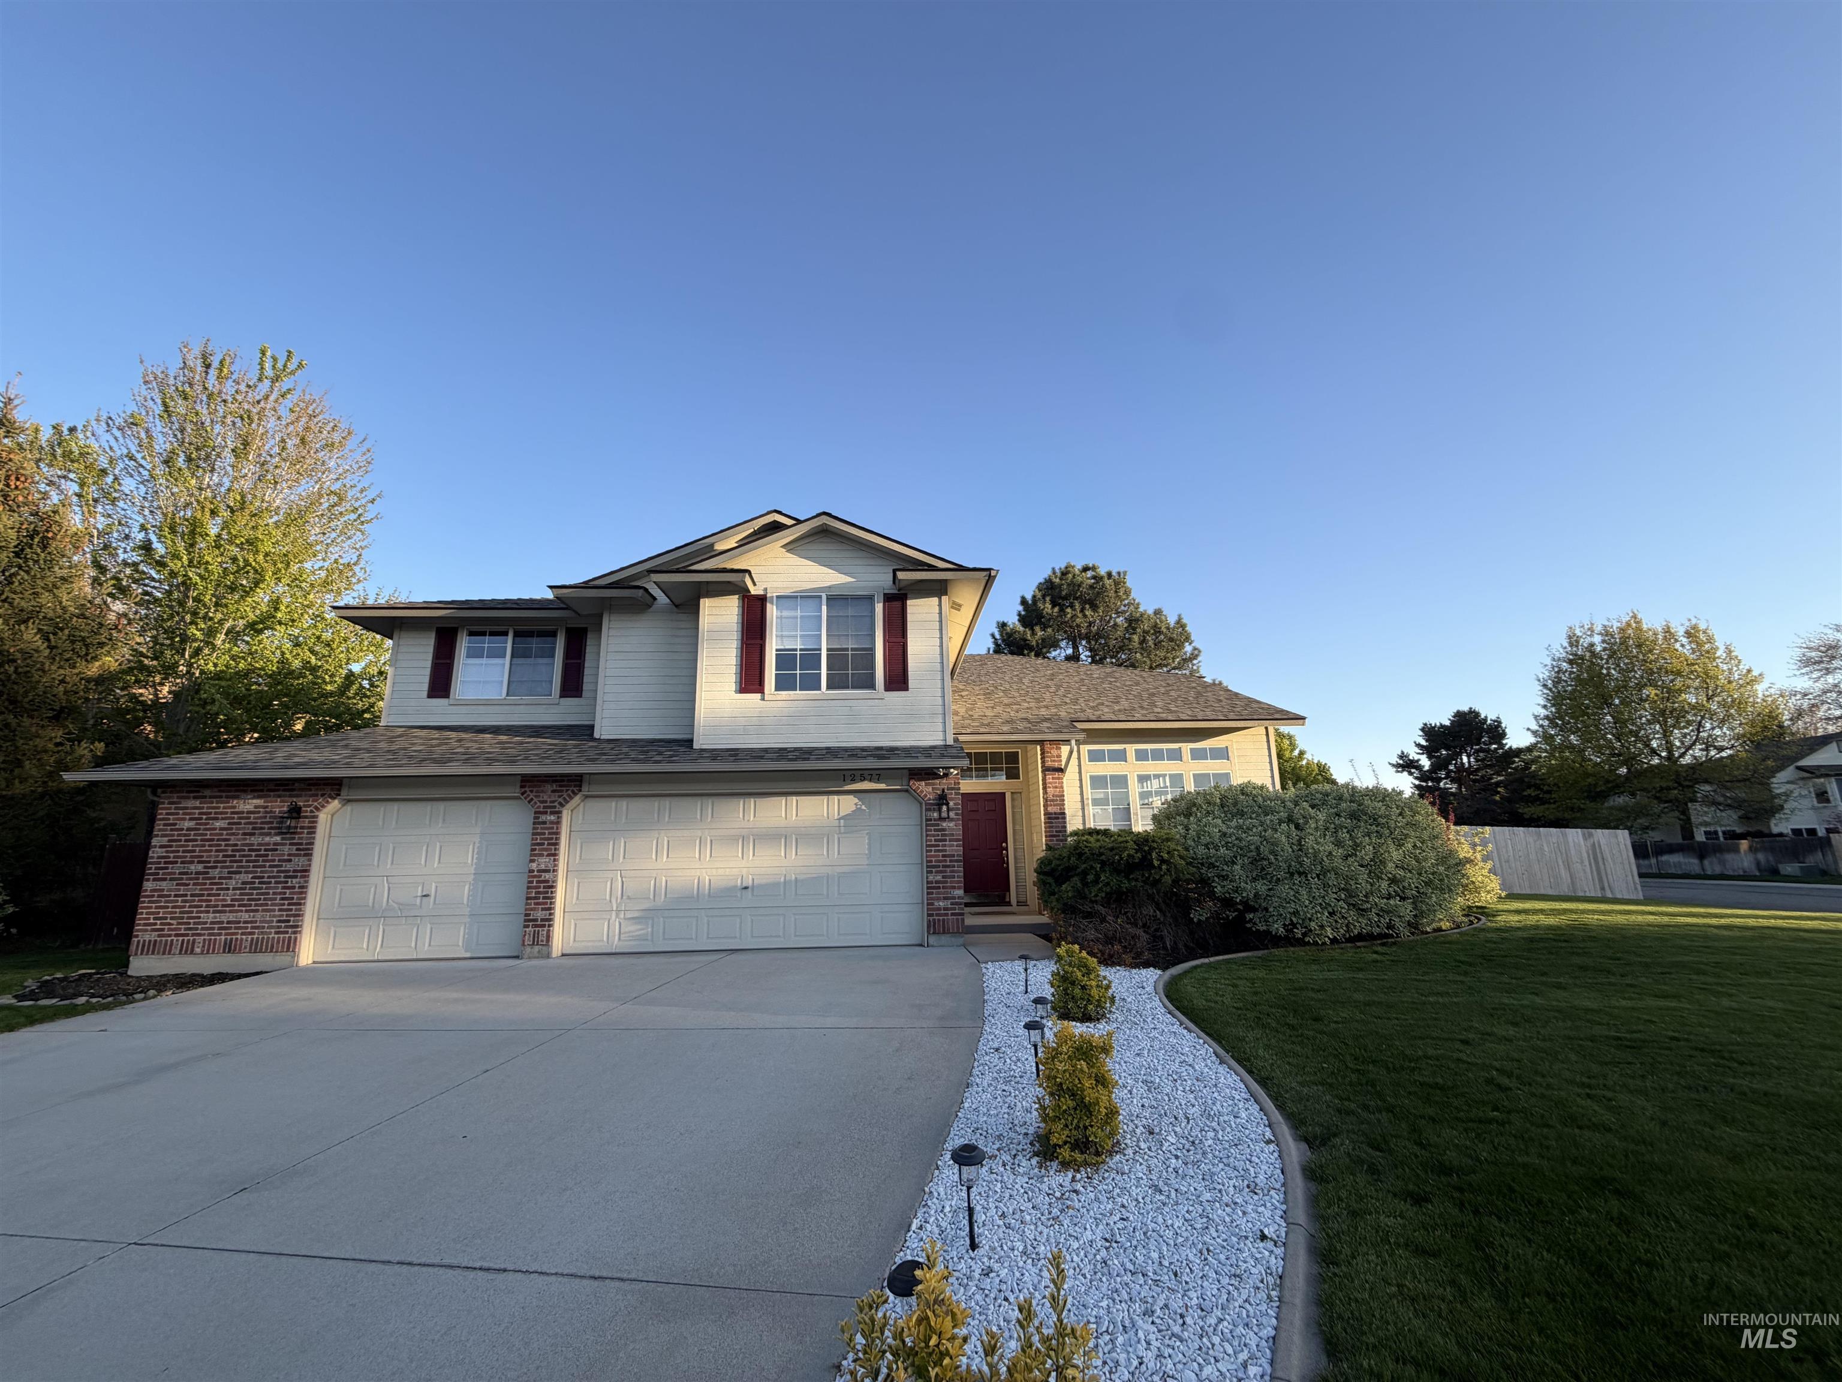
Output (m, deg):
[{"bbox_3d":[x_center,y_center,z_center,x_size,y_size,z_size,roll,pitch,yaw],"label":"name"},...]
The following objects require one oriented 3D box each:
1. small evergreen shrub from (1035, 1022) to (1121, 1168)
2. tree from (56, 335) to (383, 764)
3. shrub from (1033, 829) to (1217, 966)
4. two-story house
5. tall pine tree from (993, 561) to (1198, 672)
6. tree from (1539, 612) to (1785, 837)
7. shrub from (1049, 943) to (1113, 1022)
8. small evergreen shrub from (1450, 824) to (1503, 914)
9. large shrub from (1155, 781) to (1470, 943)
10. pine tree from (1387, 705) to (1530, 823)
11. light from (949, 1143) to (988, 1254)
[{"bbox_3d":[0.773,1.968,3.663,0.410,0.580,0.400,-1,-11,-3],"label":"small evergreen shrub"},{"bbox_3d":[-15.889,-1.631,16.878,5.900,13.400,5.900,-1,-11,-3],"label":"tree"},{"bbox_3d":[2.530,2.549,9.419,2.200,1.500,2.000,-1,-11,-3],"label":"shrub"},{"bbox_3d":[-2.537,1.157,16.683,17.900,7.200,13.000,-1,-11,-3],"label":"two-story house"},{"bbox_3d":[7.361,0.927,30.777,8.800,12.800,8.800,-1,-11,-3],"label":"tall pine tree"},{"bbox_3d":[35.748,2.315,35.974,9.000,12.600,9.000,-1,-11,-3],"label":"tree"},{"bbox_3d":[1.359,2.453,6.321,0.540,0.575,0.520,-1,-11,-3],"label":"shrub"},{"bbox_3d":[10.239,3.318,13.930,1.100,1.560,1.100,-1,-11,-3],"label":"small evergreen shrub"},{"bbox_3d":[5.853,2.562,11.415,4.600,2.150,2.800,-1,-11,-3],"label":"large shrub"},{"bbox_3d":[32.251,5.679,44.329,7.000,9.100,7.000,-1,-11,-3],"label":"pine tree"},{"bbox_3d":[0.185,1.917,2.818,0.140,0.360,0.140,-1,-11,-3],"label":"light"}]

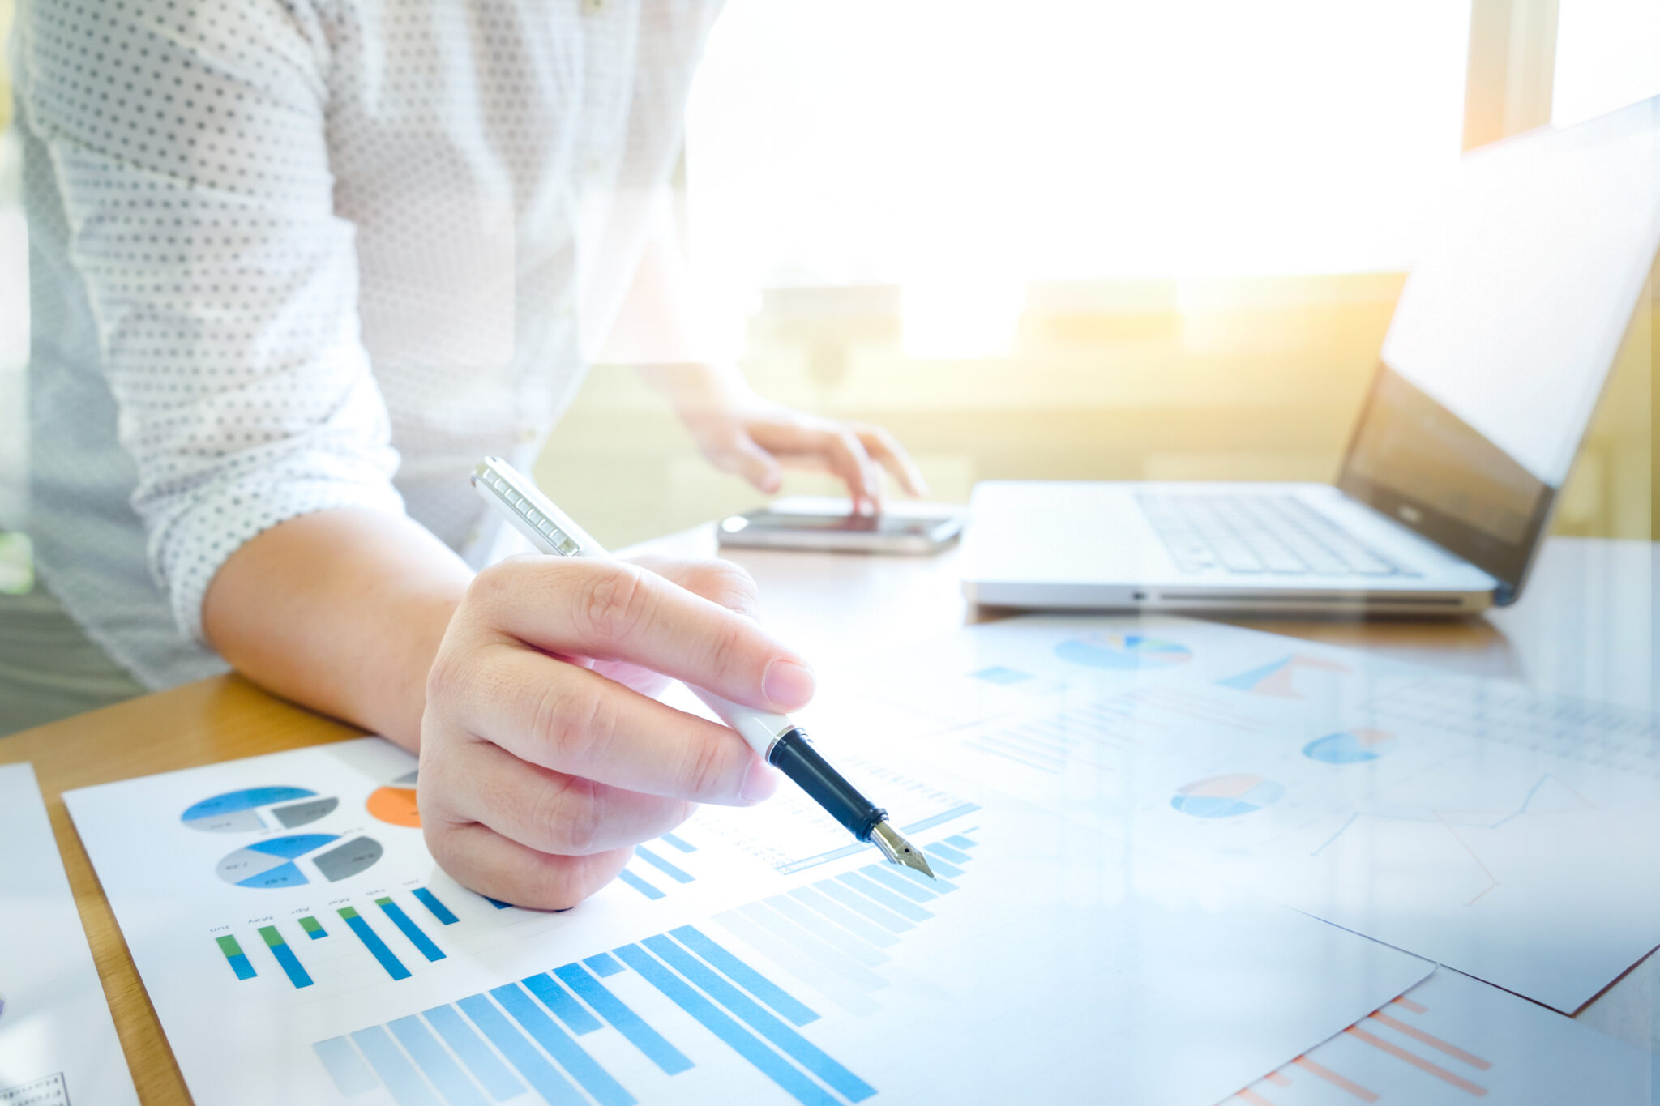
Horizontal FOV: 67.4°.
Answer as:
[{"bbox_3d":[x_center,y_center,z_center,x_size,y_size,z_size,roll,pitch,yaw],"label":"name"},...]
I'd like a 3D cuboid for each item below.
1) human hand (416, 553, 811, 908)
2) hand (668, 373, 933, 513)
[{"bbox_3d":[-0.054,0.037,0.322,0.103,0.082,0.085,4,12,25],"label":"human hand"},{"bbox_3d":[-0.021,-0.073,0.830,0.172,0.088,0.095,0,11,0],"label":"hand"}]

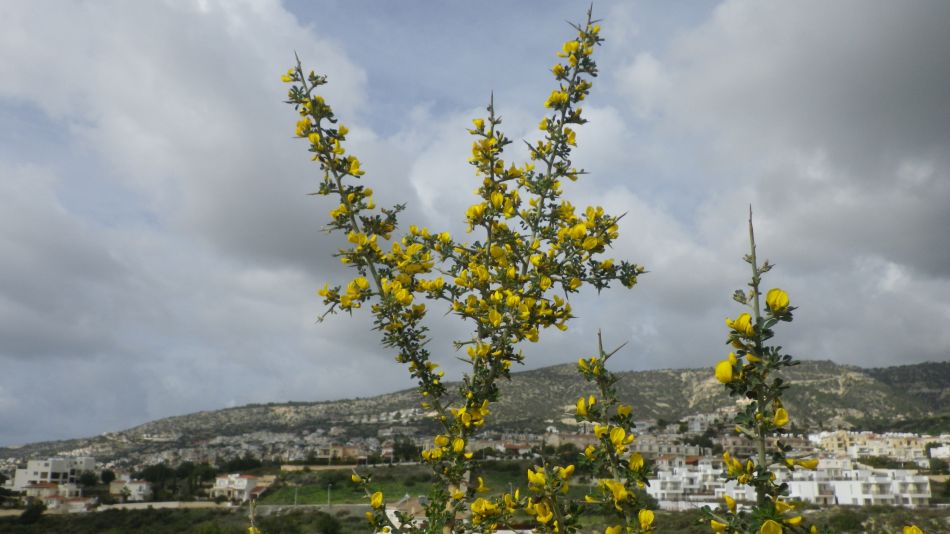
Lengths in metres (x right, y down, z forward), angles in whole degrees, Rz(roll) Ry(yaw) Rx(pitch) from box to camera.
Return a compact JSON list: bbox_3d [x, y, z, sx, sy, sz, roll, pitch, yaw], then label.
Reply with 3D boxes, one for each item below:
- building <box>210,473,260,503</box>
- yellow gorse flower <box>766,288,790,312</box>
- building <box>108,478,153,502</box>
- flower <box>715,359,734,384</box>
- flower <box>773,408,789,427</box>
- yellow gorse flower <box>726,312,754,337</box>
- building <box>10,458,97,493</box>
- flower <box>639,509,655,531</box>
[{"bbox_3d":[-69.622,64.099,205.000,12.000,8.200,10.000,0,-16,0],"label":"building"},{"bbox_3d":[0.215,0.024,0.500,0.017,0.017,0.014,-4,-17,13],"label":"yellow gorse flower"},{"bbox_3d":[-105.031,68.140,215.000,12.000,7.200,9.500,2,-17,-5],"label":"building"},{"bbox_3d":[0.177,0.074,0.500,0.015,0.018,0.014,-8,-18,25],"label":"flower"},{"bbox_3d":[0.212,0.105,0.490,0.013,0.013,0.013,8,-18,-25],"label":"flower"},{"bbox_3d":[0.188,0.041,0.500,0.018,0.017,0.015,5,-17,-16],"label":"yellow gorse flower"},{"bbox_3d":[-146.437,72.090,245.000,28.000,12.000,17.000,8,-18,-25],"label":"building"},{"bbox_3d":[0.148,0.218,0.610,0.014,0.018,0.014,2,-17,-5],"label":"flower"}]

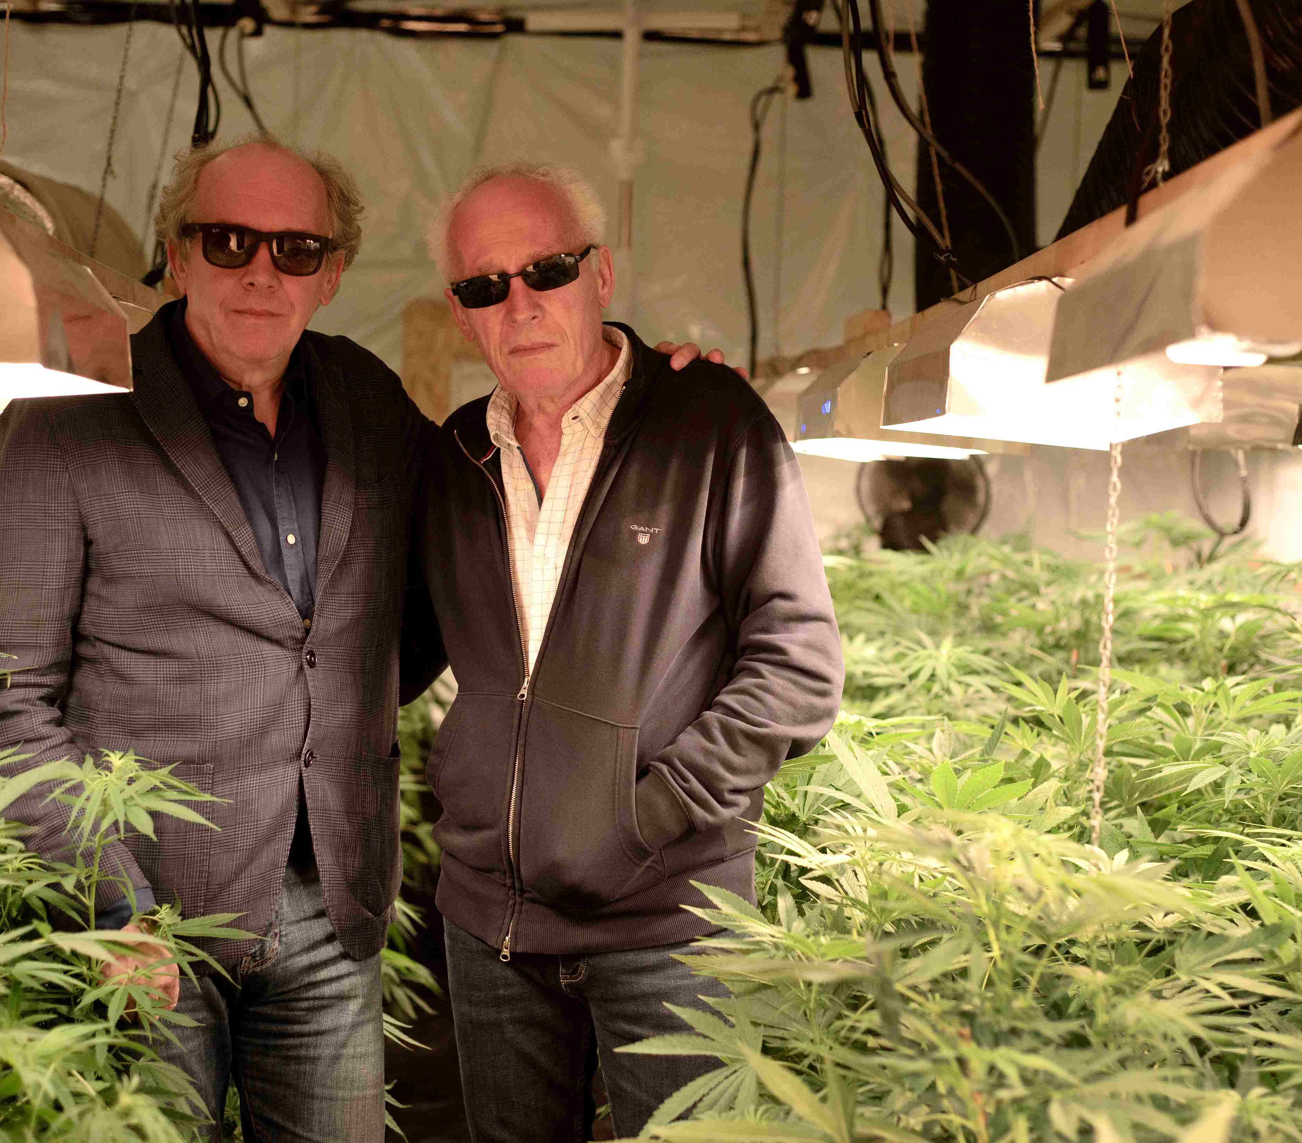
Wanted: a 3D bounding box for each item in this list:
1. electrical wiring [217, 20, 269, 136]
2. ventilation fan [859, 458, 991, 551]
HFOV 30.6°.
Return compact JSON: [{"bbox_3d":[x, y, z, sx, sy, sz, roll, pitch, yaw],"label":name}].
[{"bbox_3d":[-1.018,-1.220,6.000,0.140,0.320,0.080,1,2,-2],"label":"electrical wiring"},{"bbox_3d":[0.722,-0.211,6.300,0.360,0.380,0.220,1,2,-2],"label":"ventilation fan"}]

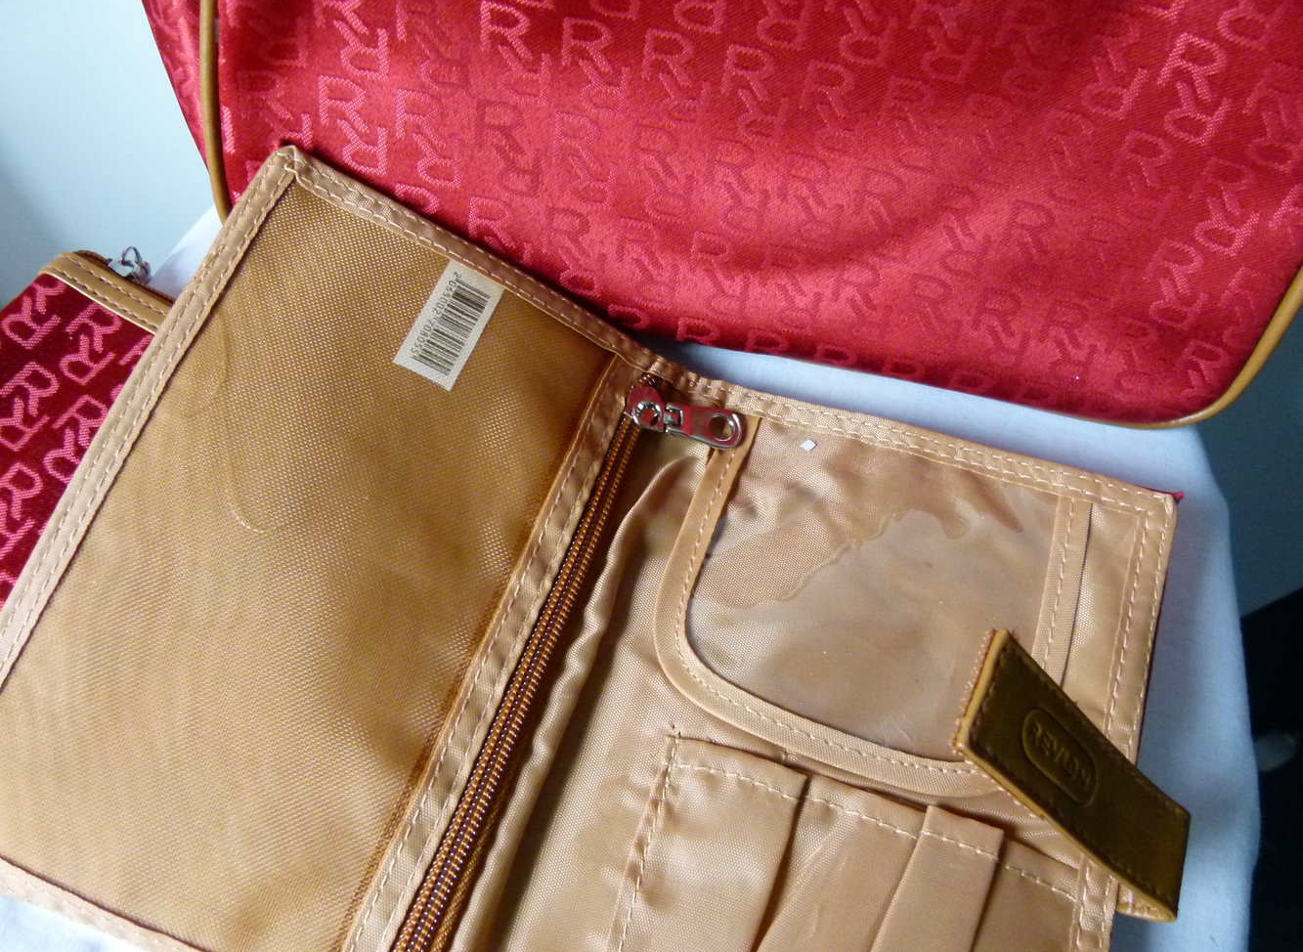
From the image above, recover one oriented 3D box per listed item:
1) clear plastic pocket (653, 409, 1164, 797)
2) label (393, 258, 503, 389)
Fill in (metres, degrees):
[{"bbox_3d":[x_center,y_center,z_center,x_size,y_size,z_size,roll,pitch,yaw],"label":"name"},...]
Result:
[{"bbox_3d":[0.054,0.027,0.212,0.101,0.004,0.077,16,66,15],"label":"clear plastic pocket"},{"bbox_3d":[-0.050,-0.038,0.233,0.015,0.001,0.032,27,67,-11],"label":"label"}]

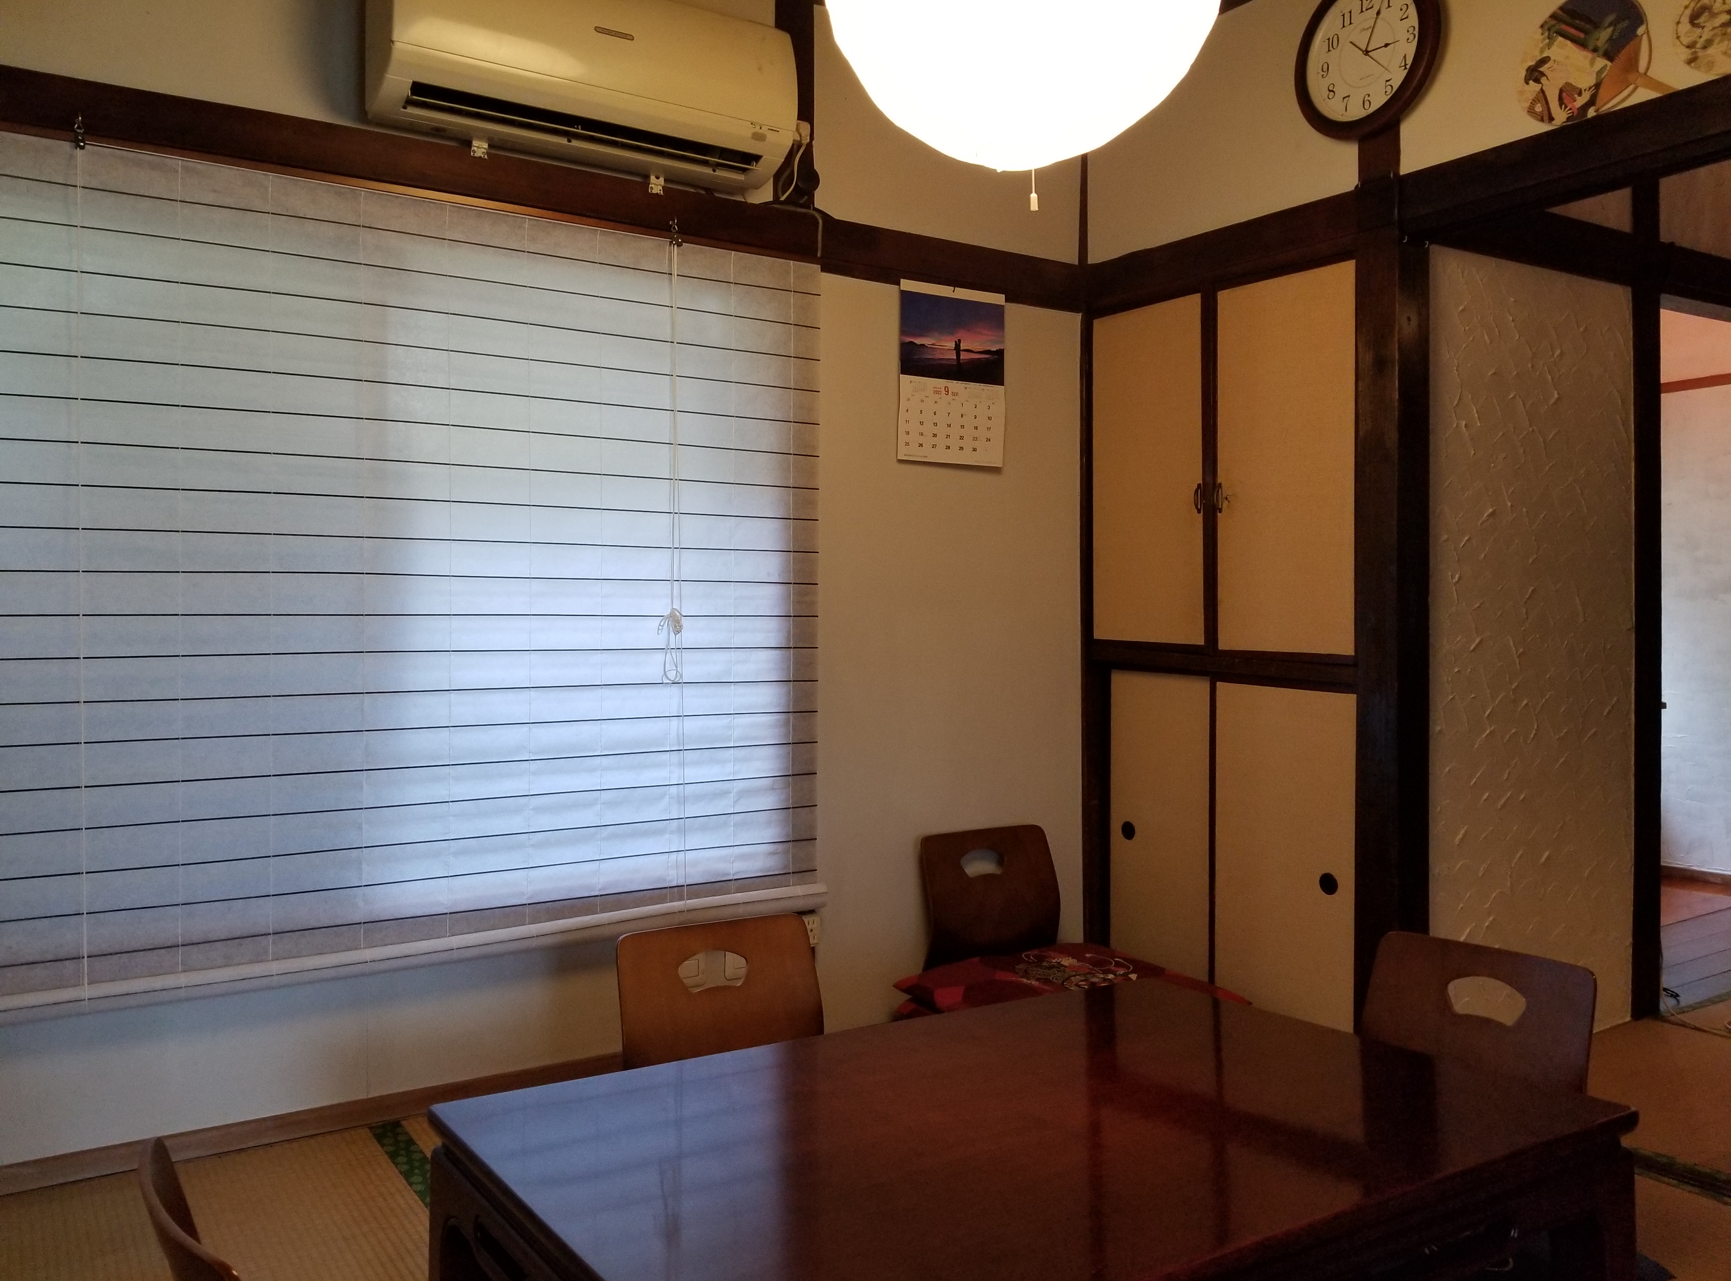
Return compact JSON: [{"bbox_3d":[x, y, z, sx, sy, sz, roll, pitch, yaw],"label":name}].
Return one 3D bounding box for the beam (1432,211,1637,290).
[{"bbox_3d":[1.477,-0.886,2.894,0.773,0.127,0.090,-1,1,-31],"label":"beam"}]

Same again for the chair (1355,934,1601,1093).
[{"bbox_3d":[0.865,0.727,2.042,0.480,0.405,0.385,-1,1,-40],"label":"chair"}]

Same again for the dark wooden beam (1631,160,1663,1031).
[{"bbox_3d":[1.845,-0.089,3.129,0.110,1.993,0.100,-1,1,-31],"label":"dark wooden beam"}]

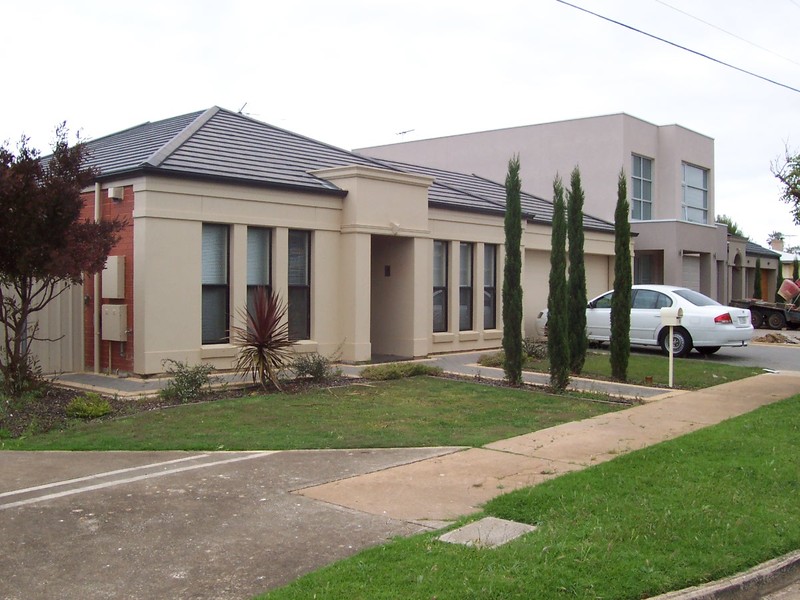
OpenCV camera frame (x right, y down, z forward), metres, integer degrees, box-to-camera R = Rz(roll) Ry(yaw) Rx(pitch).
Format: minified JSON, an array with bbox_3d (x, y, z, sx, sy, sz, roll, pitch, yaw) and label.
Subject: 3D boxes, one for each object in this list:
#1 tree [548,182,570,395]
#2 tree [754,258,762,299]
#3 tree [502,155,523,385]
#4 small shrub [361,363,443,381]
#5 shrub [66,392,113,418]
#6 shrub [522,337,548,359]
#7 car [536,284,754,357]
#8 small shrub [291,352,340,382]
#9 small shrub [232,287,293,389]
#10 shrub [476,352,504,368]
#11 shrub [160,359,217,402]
[{"bbox_3d":[2.254,-0.249,12.006,0.330,3.000,0.330,0,1,0],"label":"tree"},{"bbox_3d":[14.457,-0.374,34.512,0.350,2.600,0.350,0,1,0],"label":"tree"},{"bbox_3d":[1.726,-0.453,12.972,0.310,3.430,0.310,1,1,0],"label":"tree"},{"bbox_3d":[0.025,1.102,13.629,1.270,0.220,0.750,0,1,-25],"label":"small shrub"},{"bbox_3d":[-3.188,1.052,8.779,0.470,0.250,0.420,0,1,0],"label":"shrub"},{"bbox_3d":[2.600,0.885,16.398,0.600,0.420,0.550,0,1,0],"label":"shrub"},{"bbox_3d":[5.300,0.420,19.170,4.920,1.450,1.870,1,1,41],"label":"car"},{"bbox_3d":[-1.320,0.986,13.218,0.740,0.440,0.650,0,1,-6],"label":"small shrub"},{"bbox_3d":[-1.971,0.510,12.289,0.880,1.440,0.920,1,1,0],"label":"small shrub"},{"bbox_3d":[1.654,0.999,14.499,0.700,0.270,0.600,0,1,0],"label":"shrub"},{"bbox_3d":[-2.485,0.913,10.048,0.660,0.480,0.600,0,1,0],"label":"shrub"}]

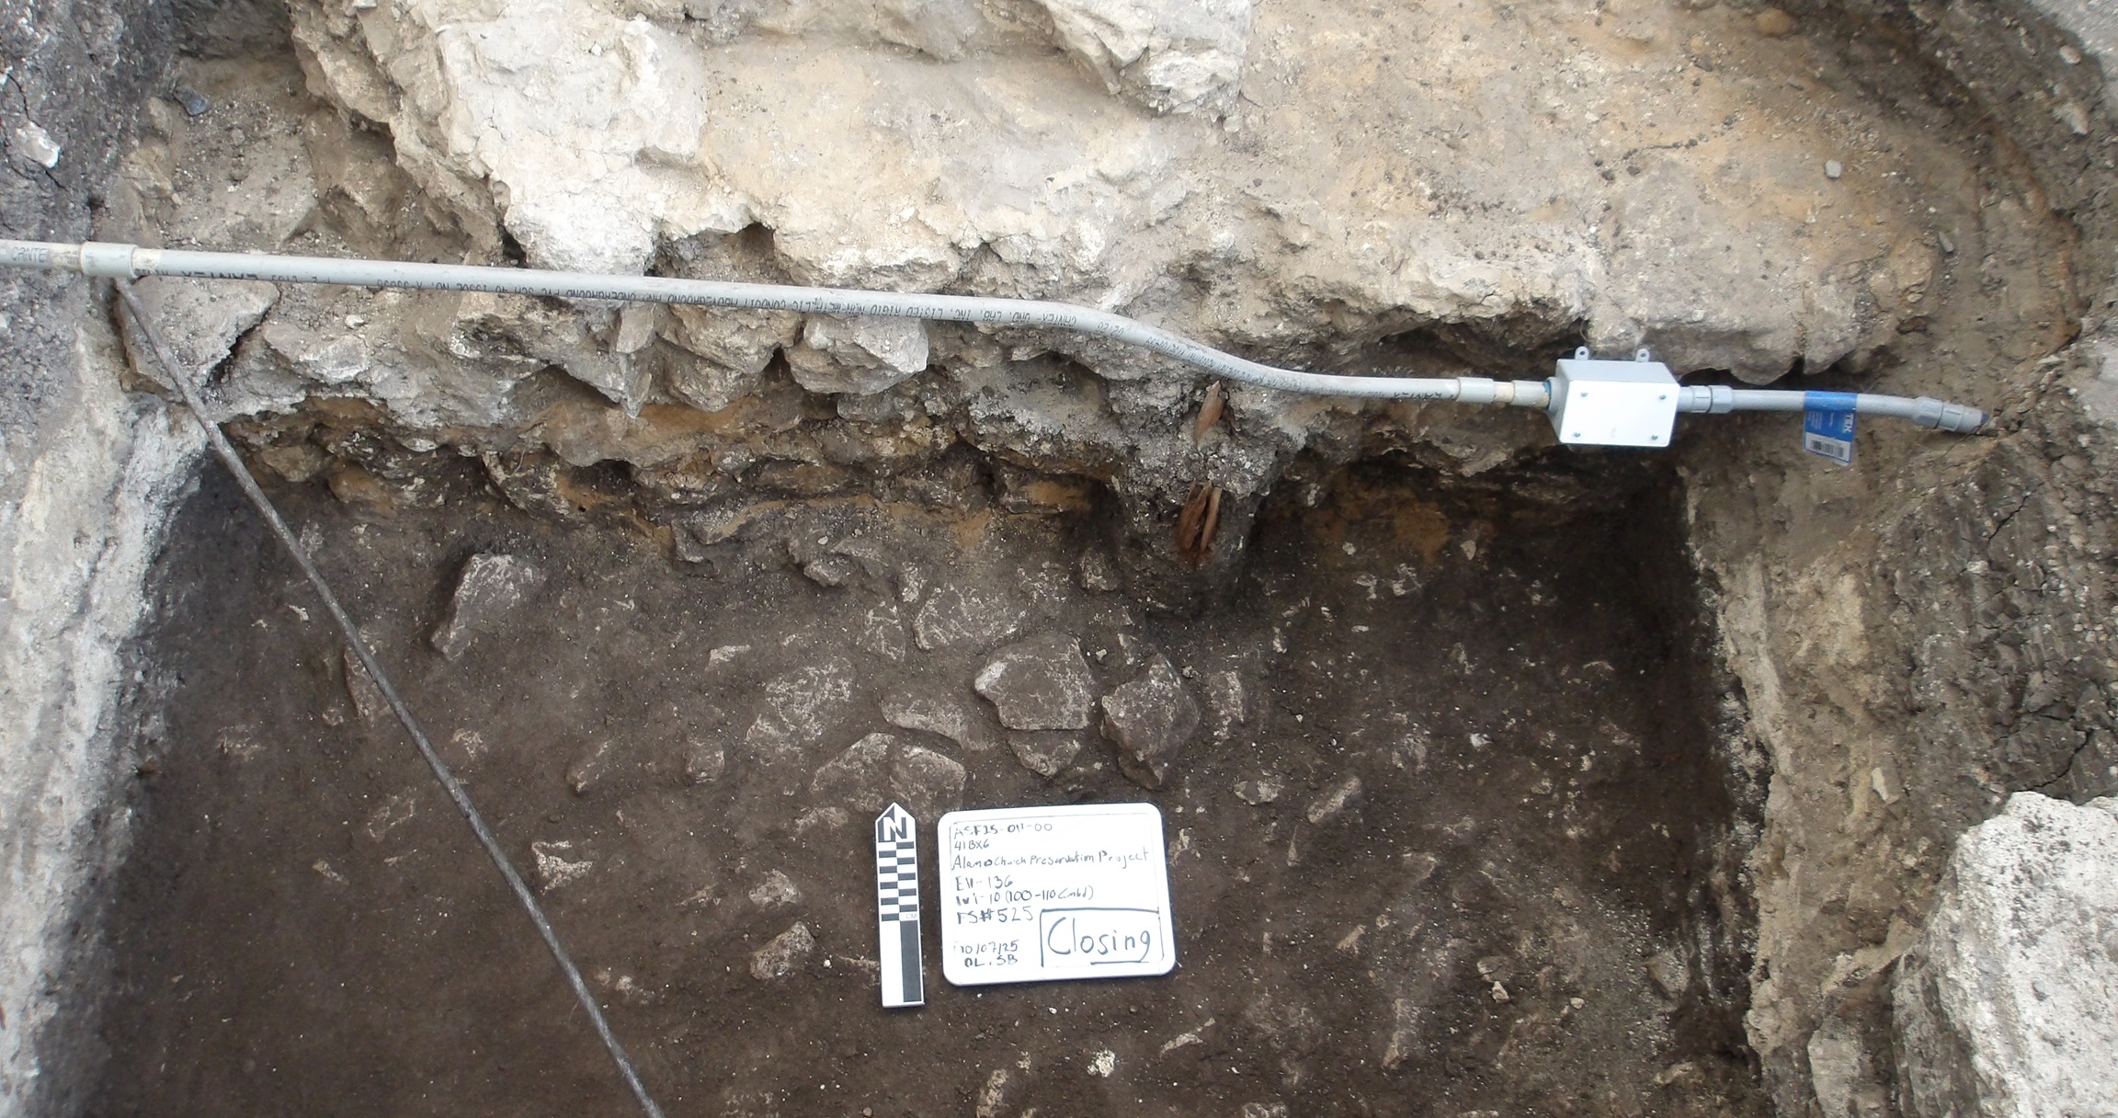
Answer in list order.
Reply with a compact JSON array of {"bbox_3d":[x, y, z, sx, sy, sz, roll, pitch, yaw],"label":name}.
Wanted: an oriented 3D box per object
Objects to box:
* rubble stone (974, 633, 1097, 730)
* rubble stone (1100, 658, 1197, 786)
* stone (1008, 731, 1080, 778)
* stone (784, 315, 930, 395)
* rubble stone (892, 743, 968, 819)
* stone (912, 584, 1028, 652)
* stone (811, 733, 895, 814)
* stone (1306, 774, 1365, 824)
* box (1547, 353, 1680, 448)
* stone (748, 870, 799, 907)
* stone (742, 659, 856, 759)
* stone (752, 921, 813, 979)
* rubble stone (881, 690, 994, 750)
[{"bbox_3d":[-0.031,0.171,2.143,0.153,0.065,0.135,0,62,-2],"label":"rubble stone"},{"bbox_3d":[0.127,0.225,2.192,0.115,0.100,0.131,-36,72,-17],"label":"rubble stone"},{"bbox_3d":[-0.023,0.263,2.178,0.098,0.060,0.068,6,65,0],"label":"stone"},{"bbox_3d":[-0.230,-0.257,1.921,0.165,0.100,0.110,0,66,-3],"label":"stone"},{"bbox_3d":[-0.168,0.304,2.157,0.104,0.060,0.082,27,67,9],"label":"rubble stone"},{"bbox_3d":[-0.117,0.089,2.183,0.143,0.055,0.086,-3,62,-3],"label":"stone"},{"bbox_3d":[-0.267,0.288,2.165,0.107,0.060,0.104,1,66,-2],"label":"stone"},{"bbox_3d":[0.350,0.309,2.094,0.085,0.030,0.028,-36,69,-18],"label":"stone"},{"bbox_3d":[0.607,-0.171,1.809,0.116,0.071,0.064,2,28,2],"label":"box"},{"bbox_3d":[-0.345,0.407,2.018,0.057,0.032,0.043,0,62,-2],"label":"stone"},{"bbox_3d":[-0.335,0.195,2.132,0.100,0.055,0.160,39,68,17],"label":"stone"},{"bbox_3d":[-0.339,0.497,2.056,0.085,0.050,0.050,-36,72,-17],"label":"stone"},{"bbox_3d":[-0.158,0.218,2.192,0.162,0.060,0.071,18,66,5],"label":"rubble stone"}]

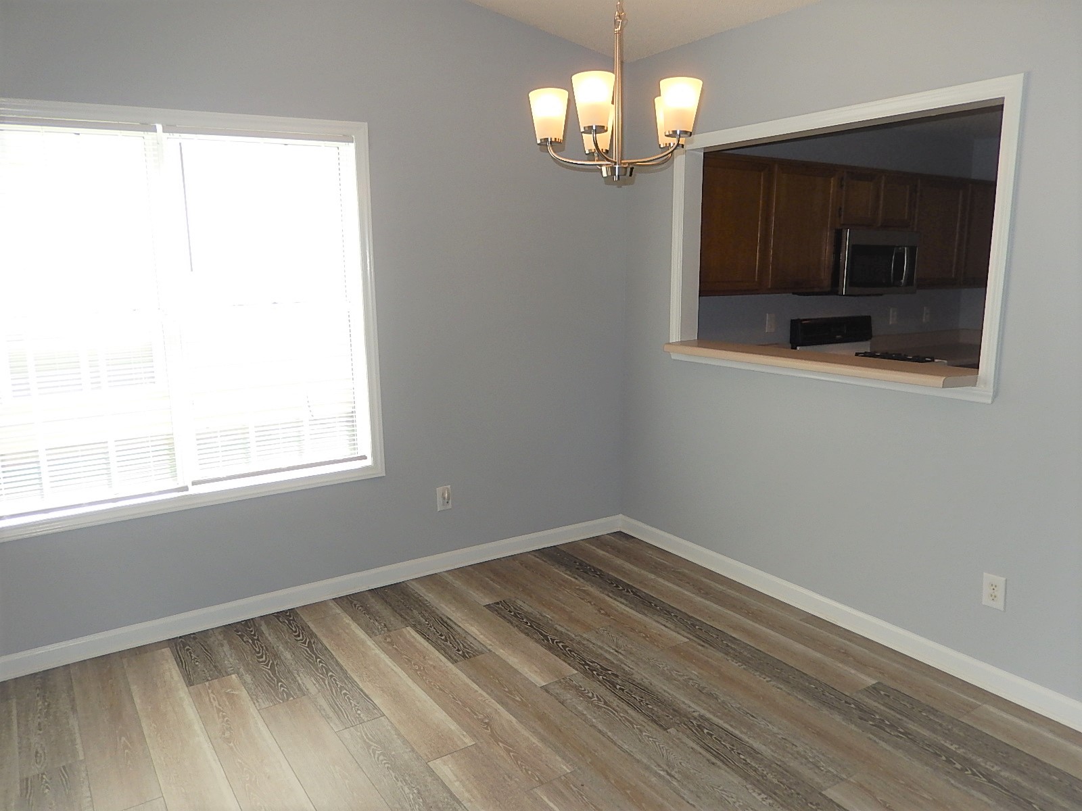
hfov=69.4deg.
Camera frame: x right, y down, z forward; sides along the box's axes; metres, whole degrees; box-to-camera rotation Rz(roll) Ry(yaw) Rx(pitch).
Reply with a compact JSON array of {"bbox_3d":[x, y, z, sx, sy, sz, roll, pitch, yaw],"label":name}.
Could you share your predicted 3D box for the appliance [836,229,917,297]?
[{"bbox_3d":[2.106,-0.944,5.167,0.760,0.406,0.415,-7,12,-33],"label":"appliance"}]

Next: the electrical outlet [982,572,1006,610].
[{"bbox_3d":[1.635,0.673,2.823,0.008,0.119,0.077,-7,12,-33],"label":"electrical outlet"}]

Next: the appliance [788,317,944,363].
[{"bbox_3d":[2.178,0.025,5.215,0.765,1.185,0.670,-7,12,-33],"label":"appliance"}]

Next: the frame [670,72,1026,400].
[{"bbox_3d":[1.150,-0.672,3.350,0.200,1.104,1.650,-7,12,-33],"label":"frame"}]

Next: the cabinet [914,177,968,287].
[{"bbox_3d":[2.670,-1.223,5.554,0.640,0.763,0.330,-7,12,-33],"label":"cabinet"}]

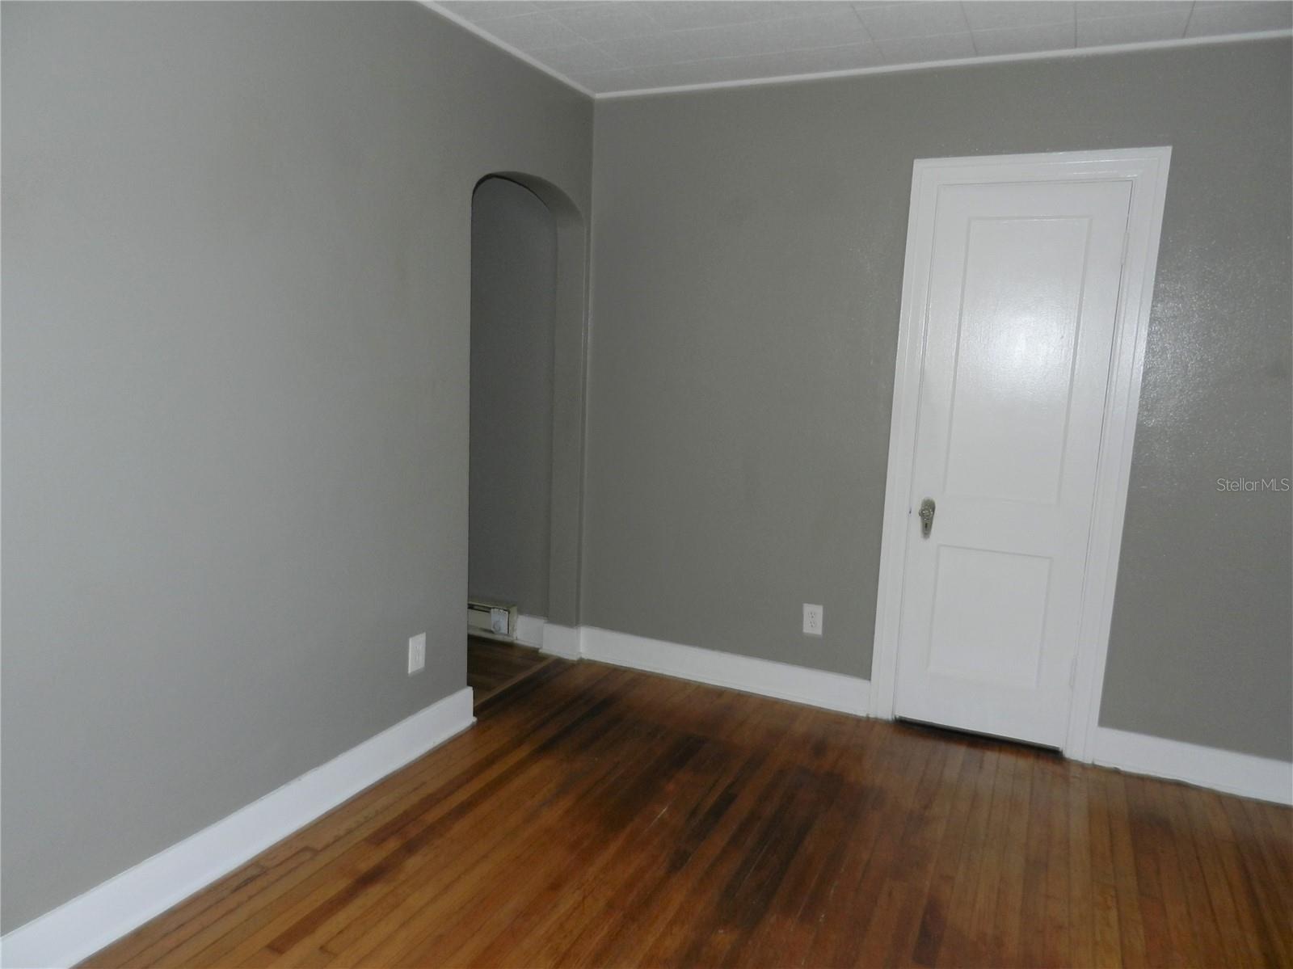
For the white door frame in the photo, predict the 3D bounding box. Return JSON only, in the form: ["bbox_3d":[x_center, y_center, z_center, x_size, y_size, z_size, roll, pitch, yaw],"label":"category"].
[{"bbox_3d":[1.299,-0.081,3.114,0.801,2.123,0.060,6,10,25],"label":"white door frame"}]

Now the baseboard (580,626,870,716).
[{"bbox_3d":[0.296,0.789,3.700,1.328,0.150,0.022,6,10,25],"label":"baseboard"}]

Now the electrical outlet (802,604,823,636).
[{"bbox_3d":[0.677,0.548,3.491,0.077,0.121,0.010,6,10,25],"label":"electrical outlet"}]

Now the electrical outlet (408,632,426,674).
[{"bbox_3d":[-0.782,0.575,2.929,0.010,0.121,0.077,6,10,25],"label":"electrical outlet"}]

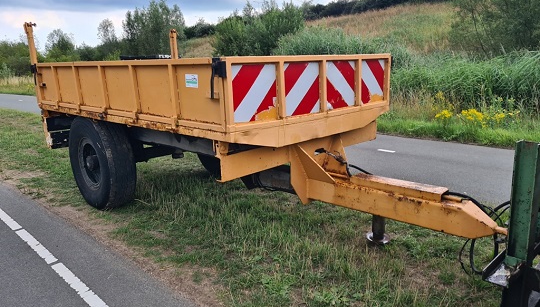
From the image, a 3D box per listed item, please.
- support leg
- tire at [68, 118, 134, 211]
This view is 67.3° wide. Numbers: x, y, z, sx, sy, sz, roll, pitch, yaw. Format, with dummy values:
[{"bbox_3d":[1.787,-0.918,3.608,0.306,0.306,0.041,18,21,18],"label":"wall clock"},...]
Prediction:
[{"bbox_3d":[0.858,0.573,3.200,0.190,0.265,0.190,11,17,43],"label":"support leg"},{"bbox_3d":[-1.883,0.091,4.548,1.065,1.065,0.350,11,17,43],"label":"tire"}]

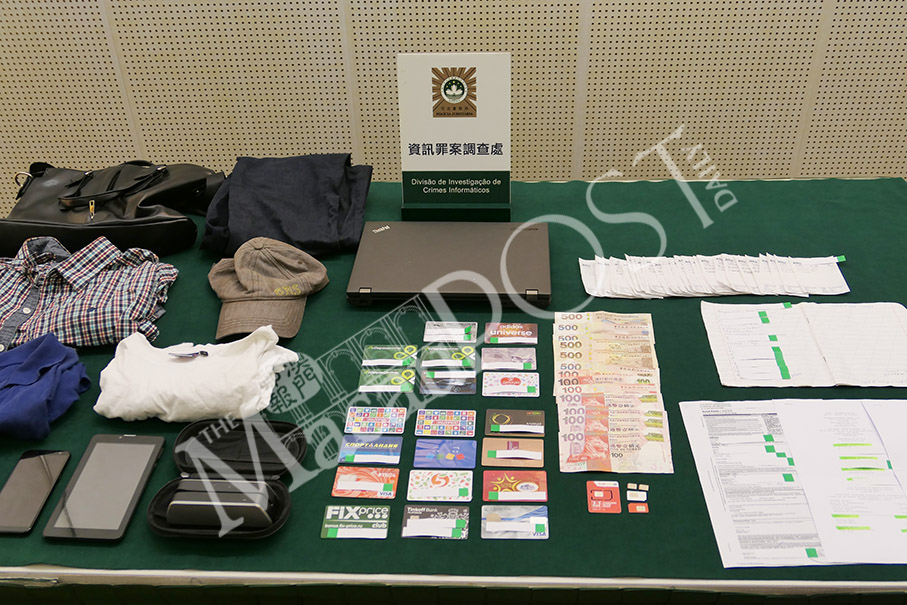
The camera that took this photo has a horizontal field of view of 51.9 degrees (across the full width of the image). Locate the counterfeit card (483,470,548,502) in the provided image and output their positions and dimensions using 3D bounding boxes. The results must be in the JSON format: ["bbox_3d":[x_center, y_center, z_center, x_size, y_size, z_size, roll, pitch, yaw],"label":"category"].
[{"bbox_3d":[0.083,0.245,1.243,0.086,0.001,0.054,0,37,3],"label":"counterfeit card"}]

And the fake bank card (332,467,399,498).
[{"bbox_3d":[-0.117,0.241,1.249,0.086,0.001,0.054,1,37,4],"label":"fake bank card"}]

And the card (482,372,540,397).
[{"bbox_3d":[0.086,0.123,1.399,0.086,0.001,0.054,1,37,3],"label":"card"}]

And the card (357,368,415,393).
[{"bbox_3d":[-0.101,0.120,1.429,0.086,0.001,0.054,0,37,3],"label":"card"}]

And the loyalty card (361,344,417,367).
[{"bbox_3d":[-0.100,0.085,1.477,0.086,0.001,0.054,0,37,2],"label":"loyalty card"}]

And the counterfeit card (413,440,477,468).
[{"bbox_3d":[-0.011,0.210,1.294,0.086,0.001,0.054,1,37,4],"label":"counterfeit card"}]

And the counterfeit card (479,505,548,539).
[{"bbox_3d":[0.078,0.280,1.190,0.086,0.001,0.054,0,37,2],"label":"counterfeit card"}]

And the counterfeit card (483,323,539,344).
[{"bbox_3d":[0.094,0.050,1.510,0.086,0.001,0.054,1,36,3],"label":"counterfeit card"}]

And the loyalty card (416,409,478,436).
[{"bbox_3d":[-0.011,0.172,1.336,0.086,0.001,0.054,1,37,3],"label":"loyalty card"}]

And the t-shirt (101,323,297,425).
[{"bbox_3d":[-0.385,0.106,1.415,0.285,0.056,0.165,-1,36,1],"label":"t-shirt"}]

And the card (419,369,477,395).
[{"bbox_3d":[-0.007,0.122,1.422,0.086,0.001,0.054,0,37,3],"label":"card"}]

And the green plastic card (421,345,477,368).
[{"bbox_3d":[-0.009,0.085,1.465,0.086,0.001,0.054,0,36,2],"label":"green plastic card"}]

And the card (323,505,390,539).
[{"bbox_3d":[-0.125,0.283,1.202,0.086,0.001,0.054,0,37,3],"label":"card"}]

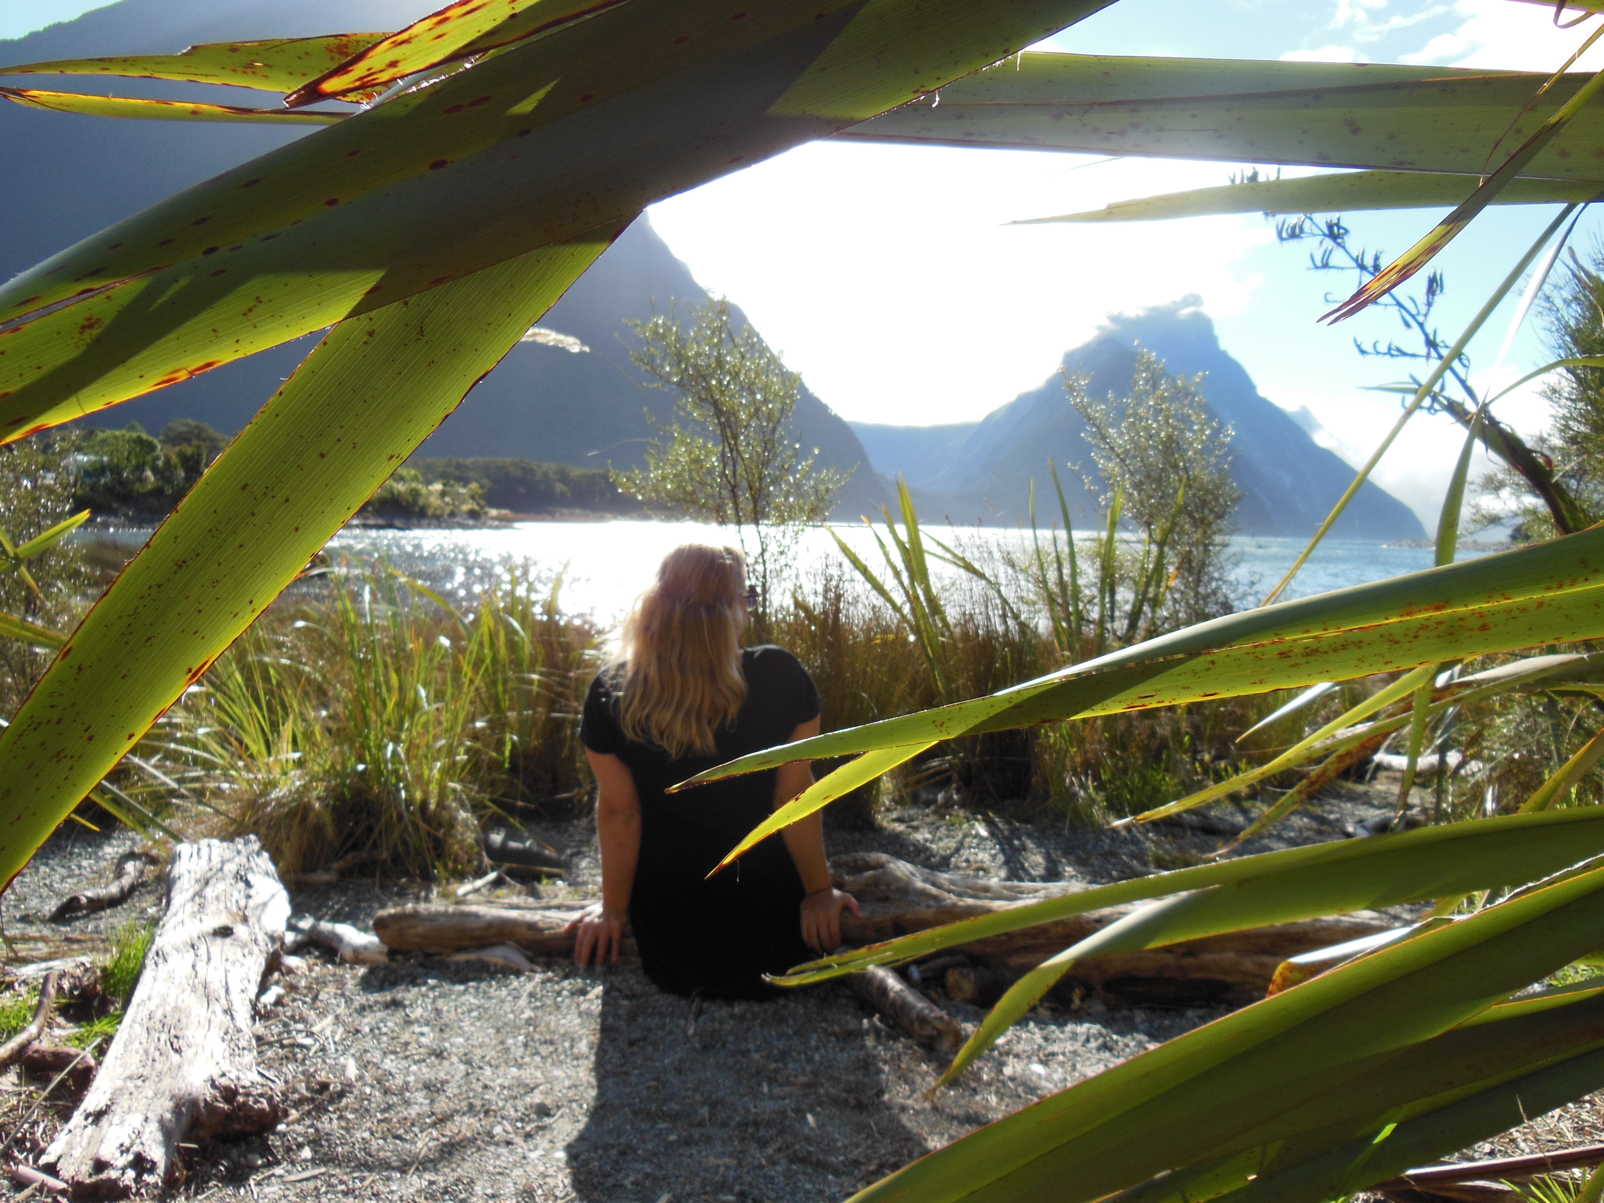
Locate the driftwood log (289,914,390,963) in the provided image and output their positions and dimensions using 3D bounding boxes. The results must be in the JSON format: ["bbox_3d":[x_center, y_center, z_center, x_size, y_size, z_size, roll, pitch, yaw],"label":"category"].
[{"bbox_3d":[-0.979,0.713,2.468,0.250,0.070,0.080,3,4,14],"label":"driftwood log"}]

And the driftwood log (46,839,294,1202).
[{"bbox_3d":[-1.065,0.686,2.100,0.265,0.190,1.140,0,4,-21],"label":"driftwood log"}]

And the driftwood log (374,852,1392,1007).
[{"bbox_3d":[0.127,0.687,2.509,2.100,0.210,0.310,2,4,4],"label":"driftwood log"}]

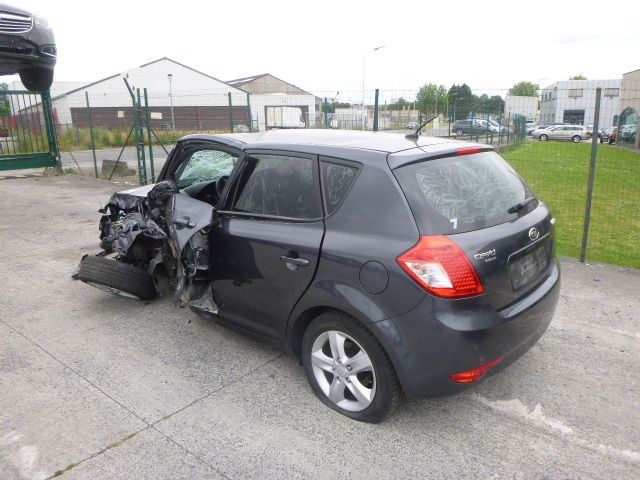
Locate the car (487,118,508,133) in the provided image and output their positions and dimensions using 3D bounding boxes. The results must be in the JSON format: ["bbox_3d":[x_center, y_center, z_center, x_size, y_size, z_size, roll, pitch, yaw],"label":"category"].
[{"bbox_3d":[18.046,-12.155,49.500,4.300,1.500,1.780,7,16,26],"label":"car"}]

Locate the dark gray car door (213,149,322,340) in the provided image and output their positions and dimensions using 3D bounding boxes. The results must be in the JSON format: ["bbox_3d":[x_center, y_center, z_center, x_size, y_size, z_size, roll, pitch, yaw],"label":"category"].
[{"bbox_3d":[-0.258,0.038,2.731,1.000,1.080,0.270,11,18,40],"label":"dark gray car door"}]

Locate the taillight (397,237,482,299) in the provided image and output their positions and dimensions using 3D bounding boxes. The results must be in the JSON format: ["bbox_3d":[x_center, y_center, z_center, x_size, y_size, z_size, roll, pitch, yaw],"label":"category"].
[{"bbox_3d":[0.542,0.124,2.060,0.300,0.310,0.310,-12,18,-39],"label":"taillight"}]

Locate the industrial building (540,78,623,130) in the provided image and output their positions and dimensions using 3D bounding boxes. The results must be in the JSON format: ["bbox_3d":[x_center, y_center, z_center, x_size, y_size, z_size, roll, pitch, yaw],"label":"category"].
[{"bbox_3d":[35.312,-17.889,63.388,7.200,7.000,14.000,3,14,18],"label":"industrial building"}]

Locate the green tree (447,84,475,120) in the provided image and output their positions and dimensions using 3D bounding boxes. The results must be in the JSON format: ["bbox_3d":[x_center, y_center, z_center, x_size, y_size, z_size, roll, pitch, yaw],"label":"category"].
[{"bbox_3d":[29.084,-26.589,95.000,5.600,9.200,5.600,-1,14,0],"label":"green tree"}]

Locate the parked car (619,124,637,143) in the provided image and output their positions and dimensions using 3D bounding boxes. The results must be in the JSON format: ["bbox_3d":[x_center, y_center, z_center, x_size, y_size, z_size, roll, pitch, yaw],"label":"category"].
[{"bbox_3d":[26.698,-9.330,40.000,1.800,1.520,4.300,7,16,29],"label":"parked car"}]

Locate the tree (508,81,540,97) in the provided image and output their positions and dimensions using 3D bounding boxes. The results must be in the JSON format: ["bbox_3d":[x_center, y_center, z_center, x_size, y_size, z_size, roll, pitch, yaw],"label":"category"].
[{"bbox_3d":[35.223,-23.107,80.000,5.800,8.400,5.800,0,14,0],"label":"tree"}]

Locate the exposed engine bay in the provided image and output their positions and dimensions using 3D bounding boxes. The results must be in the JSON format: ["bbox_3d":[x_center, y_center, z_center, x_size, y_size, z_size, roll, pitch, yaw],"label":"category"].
[{"bbox_3d":[-1.251,-0.064,4.443,1.300,0.900,1.450,13,19,41],"label":"exposed engine bay"}]

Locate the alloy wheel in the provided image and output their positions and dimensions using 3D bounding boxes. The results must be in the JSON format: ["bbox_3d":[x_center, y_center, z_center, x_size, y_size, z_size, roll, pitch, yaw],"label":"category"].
[{"bbox_3d":[0.165,0.680,2.487,0.440,0.440,0.170,13,19,41],"label":"alloy wheel"}]

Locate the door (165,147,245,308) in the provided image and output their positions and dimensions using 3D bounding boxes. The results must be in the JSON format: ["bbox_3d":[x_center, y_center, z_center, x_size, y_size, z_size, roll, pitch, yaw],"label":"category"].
[{"bbox_3d":[-0.882,-0.054,3.240,0.800,1.140,0.320,11,18,40],"label":"door"}]

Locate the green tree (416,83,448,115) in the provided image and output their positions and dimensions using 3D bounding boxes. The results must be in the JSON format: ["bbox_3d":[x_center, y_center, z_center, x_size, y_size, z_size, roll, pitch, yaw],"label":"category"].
[{"bbox_3d":[23.610,-27.079,97.000,6.800,9.500,6.800,-1,14,0],"label":"green tree"}]

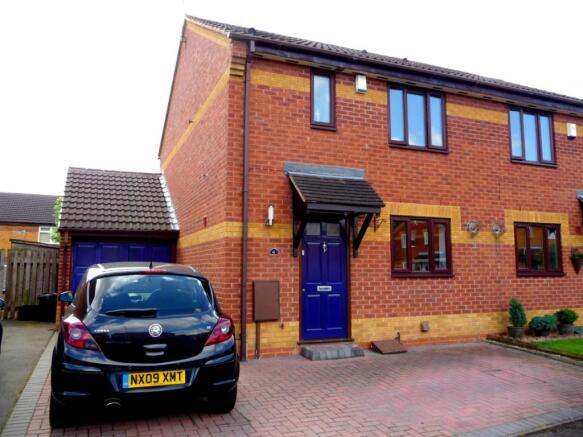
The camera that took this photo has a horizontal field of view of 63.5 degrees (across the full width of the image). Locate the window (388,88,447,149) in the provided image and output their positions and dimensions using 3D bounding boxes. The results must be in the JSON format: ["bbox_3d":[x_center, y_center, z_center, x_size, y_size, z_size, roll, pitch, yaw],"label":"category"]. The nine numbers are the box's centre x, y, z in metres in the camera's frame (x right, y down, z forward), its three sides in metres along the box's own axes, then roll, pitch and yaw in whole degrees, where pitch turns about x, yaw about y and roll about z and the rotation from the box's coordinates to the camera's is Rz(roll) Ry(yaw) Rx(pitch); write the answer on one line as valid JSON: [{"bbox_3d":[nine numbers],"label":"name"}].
[{"bbox_3d":[2.302,-1.789,8.557,1.300,1.110,0.100,3,-6,-23],"label":"window"}]

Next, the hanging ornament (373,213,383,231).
[{"bbox_3d":[1.440,0.052,7.873,0.150,0.284,0.090,3,-6,-23],"label":"hanging ornament"}]

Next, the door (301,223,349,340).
[{"bbox_3d":[0.539,0.923,7.576,0.850,2.000,0.070,3,-6,-23],"label":"door"}]

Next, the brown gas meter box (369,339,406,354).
[{"bbox_3d":[1.596,2.085,7.684,0.511,0.156,0.300,3,-6,-23],"label":"brown gas meter box"}]

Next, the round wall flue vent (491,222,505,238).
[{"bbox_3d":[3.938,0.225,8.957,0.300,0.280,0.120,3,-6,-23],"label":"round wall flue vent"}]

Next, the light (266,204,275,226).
[{"bbox_3d":[-0.321,-0.042,7.174,0.130,0.320,0.140,3,-6,-23],"label":"light"}]

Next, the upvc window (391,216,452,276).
[{"bbox_3d":[2.302,0.509,8.324,1.320,1.050,0.100,3,-6,-23],"label":"upvc window"}]

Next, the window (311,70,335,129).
[{"bbox_3d":[0.523,-1.952,7.822,0.460,1.000,0.100,3,-6,-23],"label":"window"}]

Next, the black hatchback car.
[{"bbox_3d":[-1.862,1.307,5.920,1.770,1.490,3.990,2,-6,-20],"label":"black hatchback car"}]

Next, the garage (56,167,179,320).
[{"bbox_3d":[-4.883,0.616,13.111,2.510,4.180,6.050,3,-6,-23],"label":"garage"}]

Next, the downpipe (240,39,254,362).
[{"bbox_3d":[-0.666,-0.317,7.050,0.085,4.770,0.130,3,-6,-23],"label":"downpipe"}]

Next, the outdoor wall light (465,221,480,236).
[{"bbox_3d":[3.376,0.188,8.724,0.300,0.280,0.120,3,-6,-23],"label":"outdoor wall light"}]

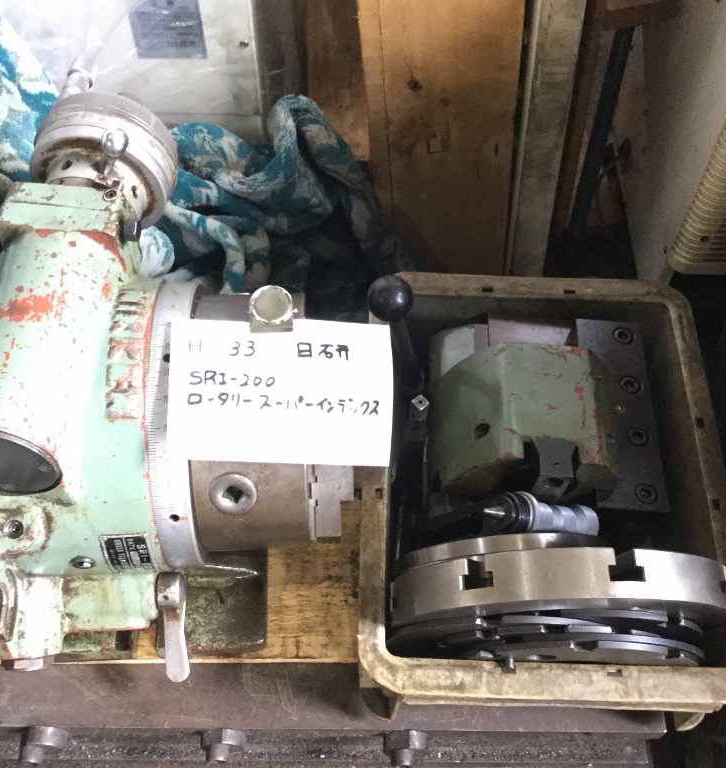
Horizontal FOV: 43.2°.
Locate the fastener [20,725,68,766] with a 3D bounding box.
[{"bbox_3d":[-0.259,0.292,0.744,0.033,0.032,0.031,-2,57,-2],"label":"fastener"}]

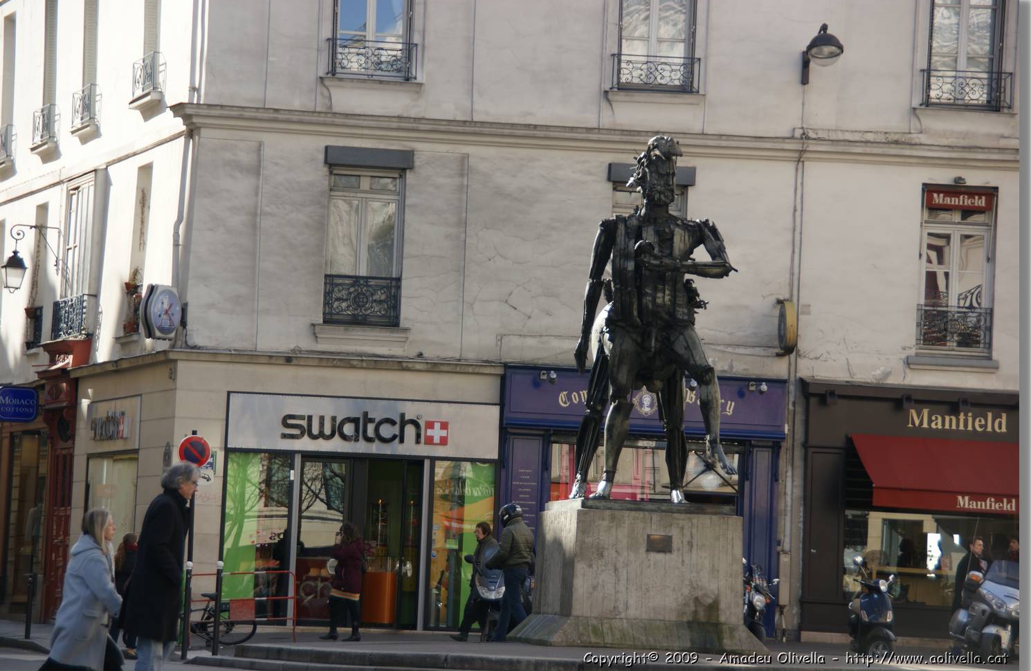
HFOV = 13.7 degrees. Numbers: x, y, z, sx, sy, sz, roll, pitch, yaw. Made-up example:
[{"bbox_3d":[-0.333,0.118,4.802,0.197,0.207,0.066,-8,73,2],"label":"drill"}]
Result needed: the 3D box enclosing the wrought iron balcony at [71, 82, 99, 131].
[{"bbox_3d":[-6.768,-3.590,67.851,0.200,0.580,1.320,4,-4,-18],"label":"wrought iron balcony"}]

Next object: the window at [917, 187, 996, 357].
[{"bbox_3d":[6.684,-0.962,65.452,1.170,2.580,0.200,3,-3,-13],"label":"window"}]

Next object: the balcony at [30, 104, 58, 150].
[{"bbox_3d":[-7.875,-3.505,71.654,0.270,0.660,1.300,4,-4,-18],"label":"balcony"}]

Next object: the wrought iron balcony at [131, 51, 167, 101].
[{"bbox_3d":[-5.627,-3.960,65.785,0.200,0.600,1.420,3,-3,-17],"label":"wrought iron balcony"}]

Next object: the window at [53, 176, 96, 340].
[{"bbox_3d":[-7.179,-1.277,70.035,0.250,2.600,1.750,3,-3,-17],"label":"window"}]

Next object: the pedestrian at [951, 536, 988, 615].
[{"bbox_3d":[6.405,3.710,60.544,0.420,1.750,0.520,0,-5,38],"label":"pedestrian"}]

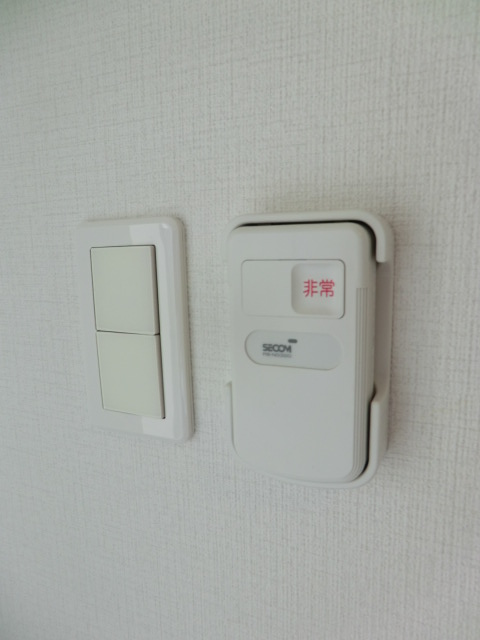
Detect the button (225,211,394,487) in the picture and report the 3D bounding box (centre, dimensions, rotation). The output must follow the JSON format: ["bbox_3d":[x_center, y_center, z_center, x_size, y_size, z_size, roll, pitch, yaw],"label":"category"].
[{"bbox_3d":[0.027,0.013,0.193,0.070,0.115,0.026,2,10,23],"label":"button"}]

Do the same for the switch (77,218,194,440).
[{"bbox_3d":[-0.060,0.007,0.238,0.070,0.120,0.010,2,10,23],"label":"switch"}]

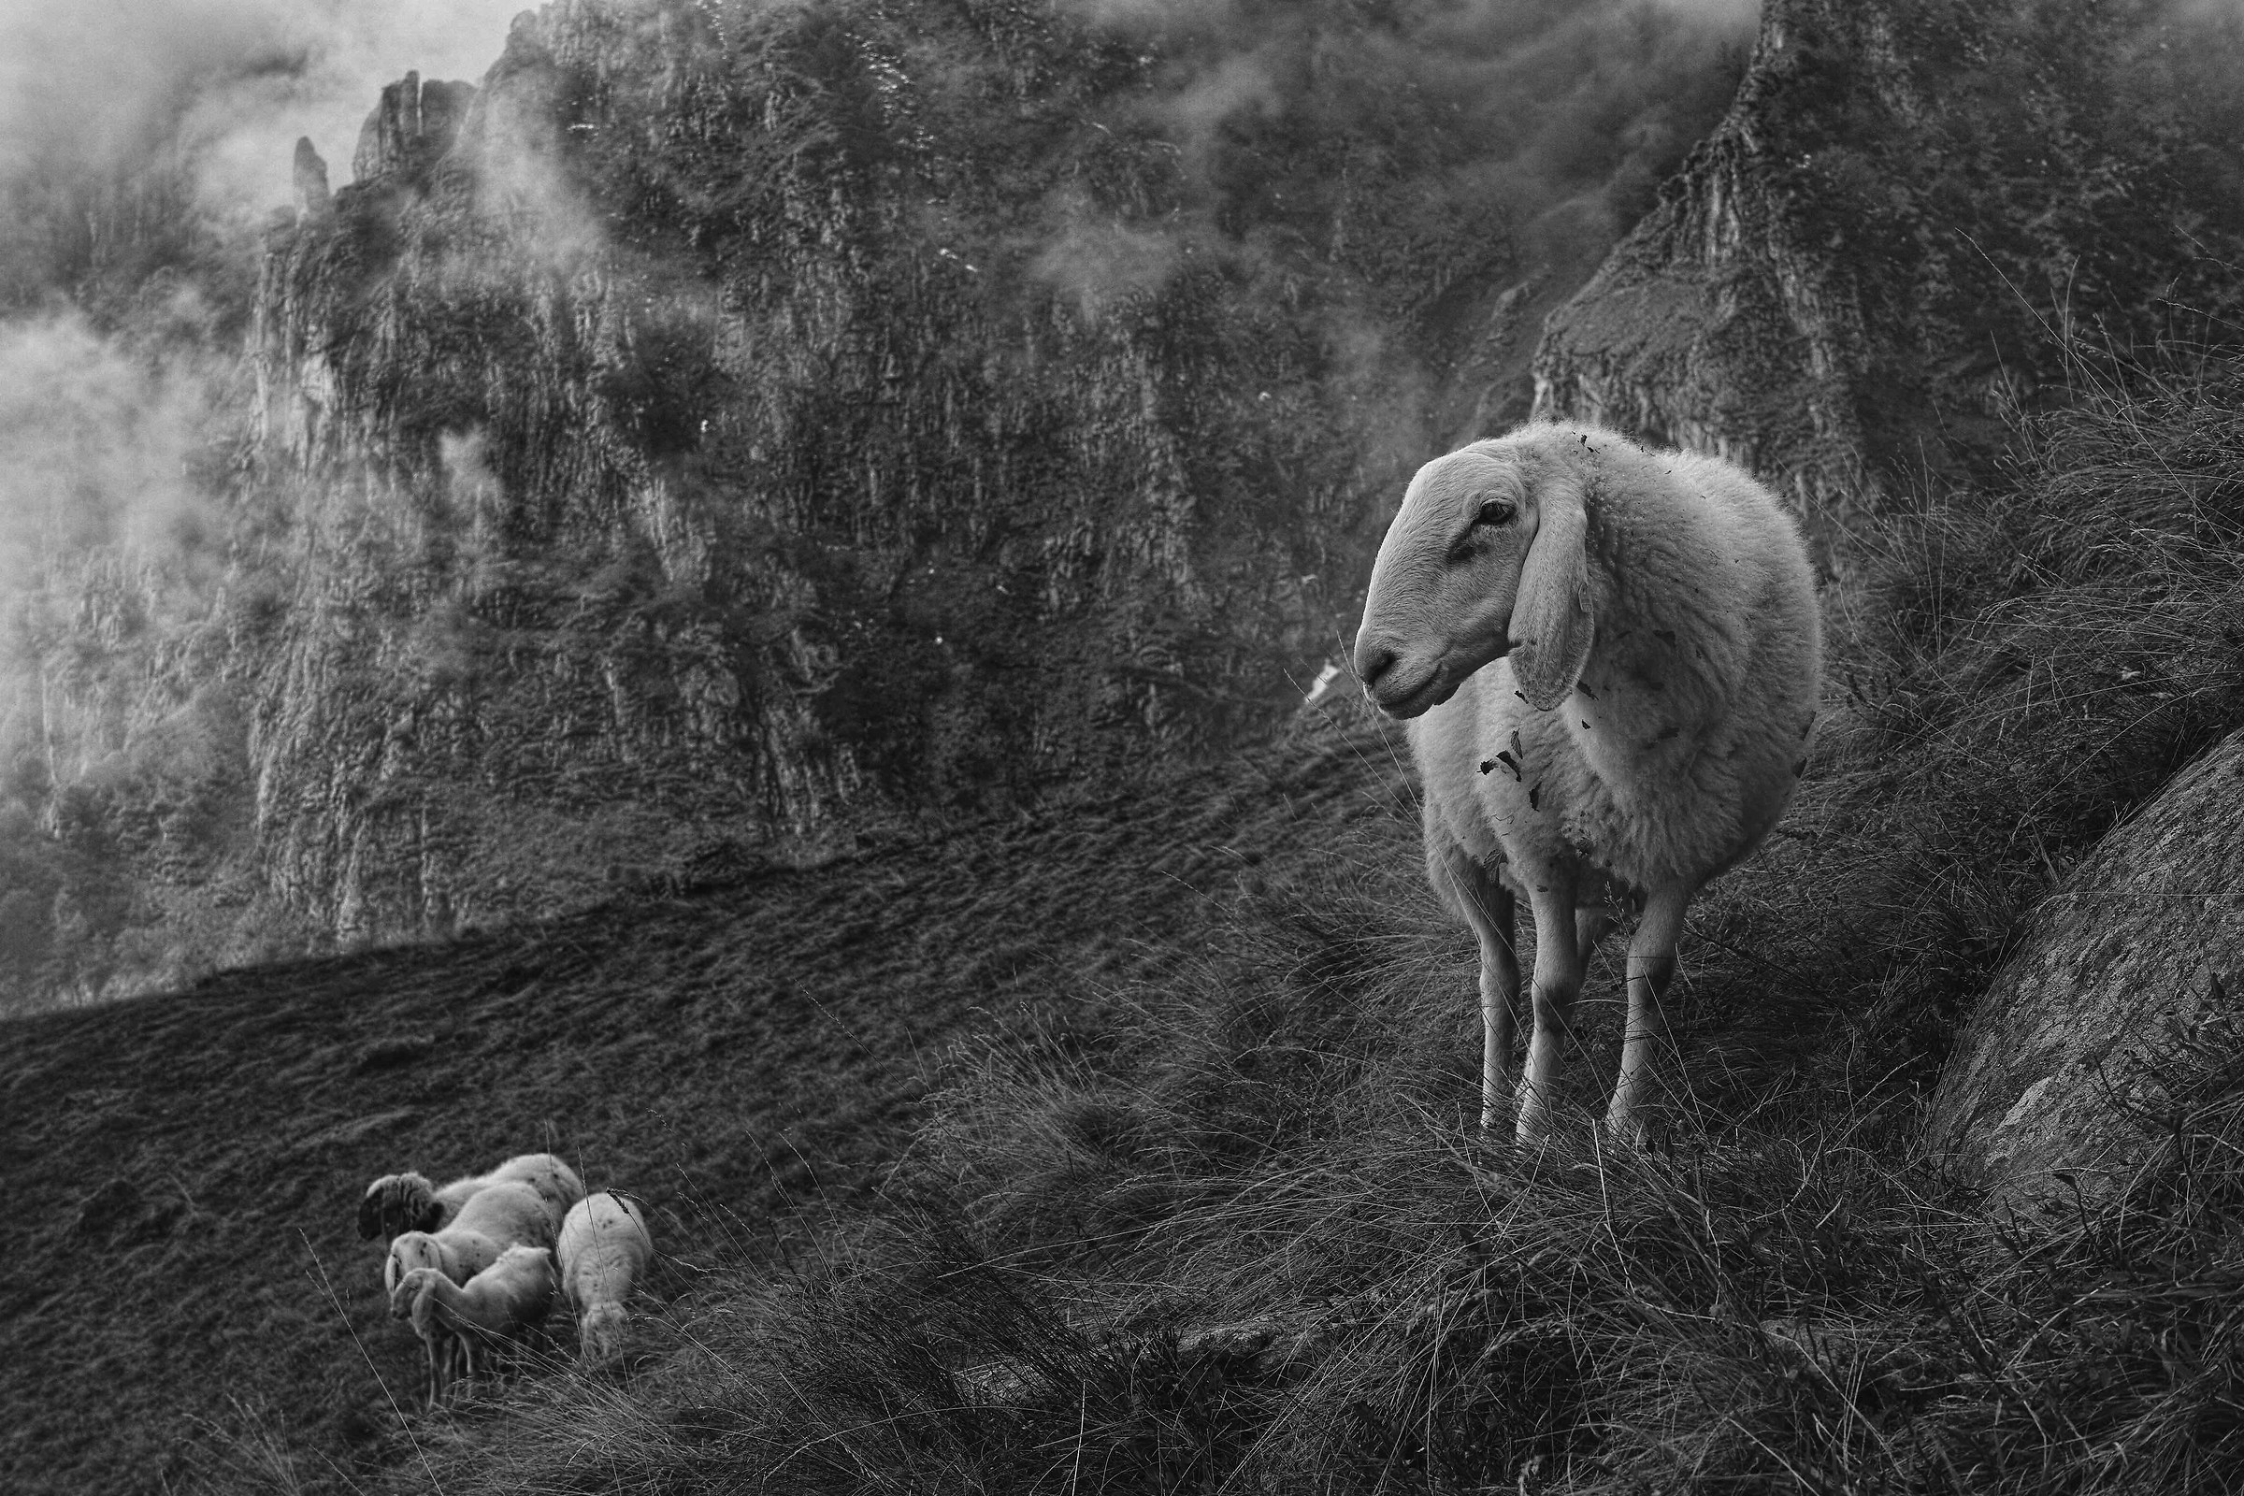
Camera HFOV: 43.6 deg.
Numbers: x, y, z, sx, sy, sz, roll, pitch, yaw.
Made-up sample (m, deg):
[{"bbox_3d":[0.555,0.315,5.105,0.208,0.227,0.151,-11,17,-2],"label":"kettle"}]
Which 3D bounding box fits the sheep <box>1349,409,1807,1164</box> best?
[{"bbox_3d":[0.600,0.038,3.550,0.520,0.840,1.100,1,4,12],"label":"sheep"}]

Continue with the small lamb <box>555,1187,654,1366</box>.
[{"bbox_3d":[-2.246,2.357,12.200,0.410,0.720,1.120,-1,3,-10],"label":"small lamb"}]

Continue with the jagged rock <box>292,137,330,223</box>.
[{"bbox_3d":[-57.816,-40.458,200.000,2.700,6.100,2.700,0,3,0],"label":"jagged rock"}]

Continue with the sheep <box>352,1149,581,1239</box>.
[{"bbox_3d":[-2.956,2.329,12.800,0.410,0.770,1.120,2,4,30],"label":"sheep"}]

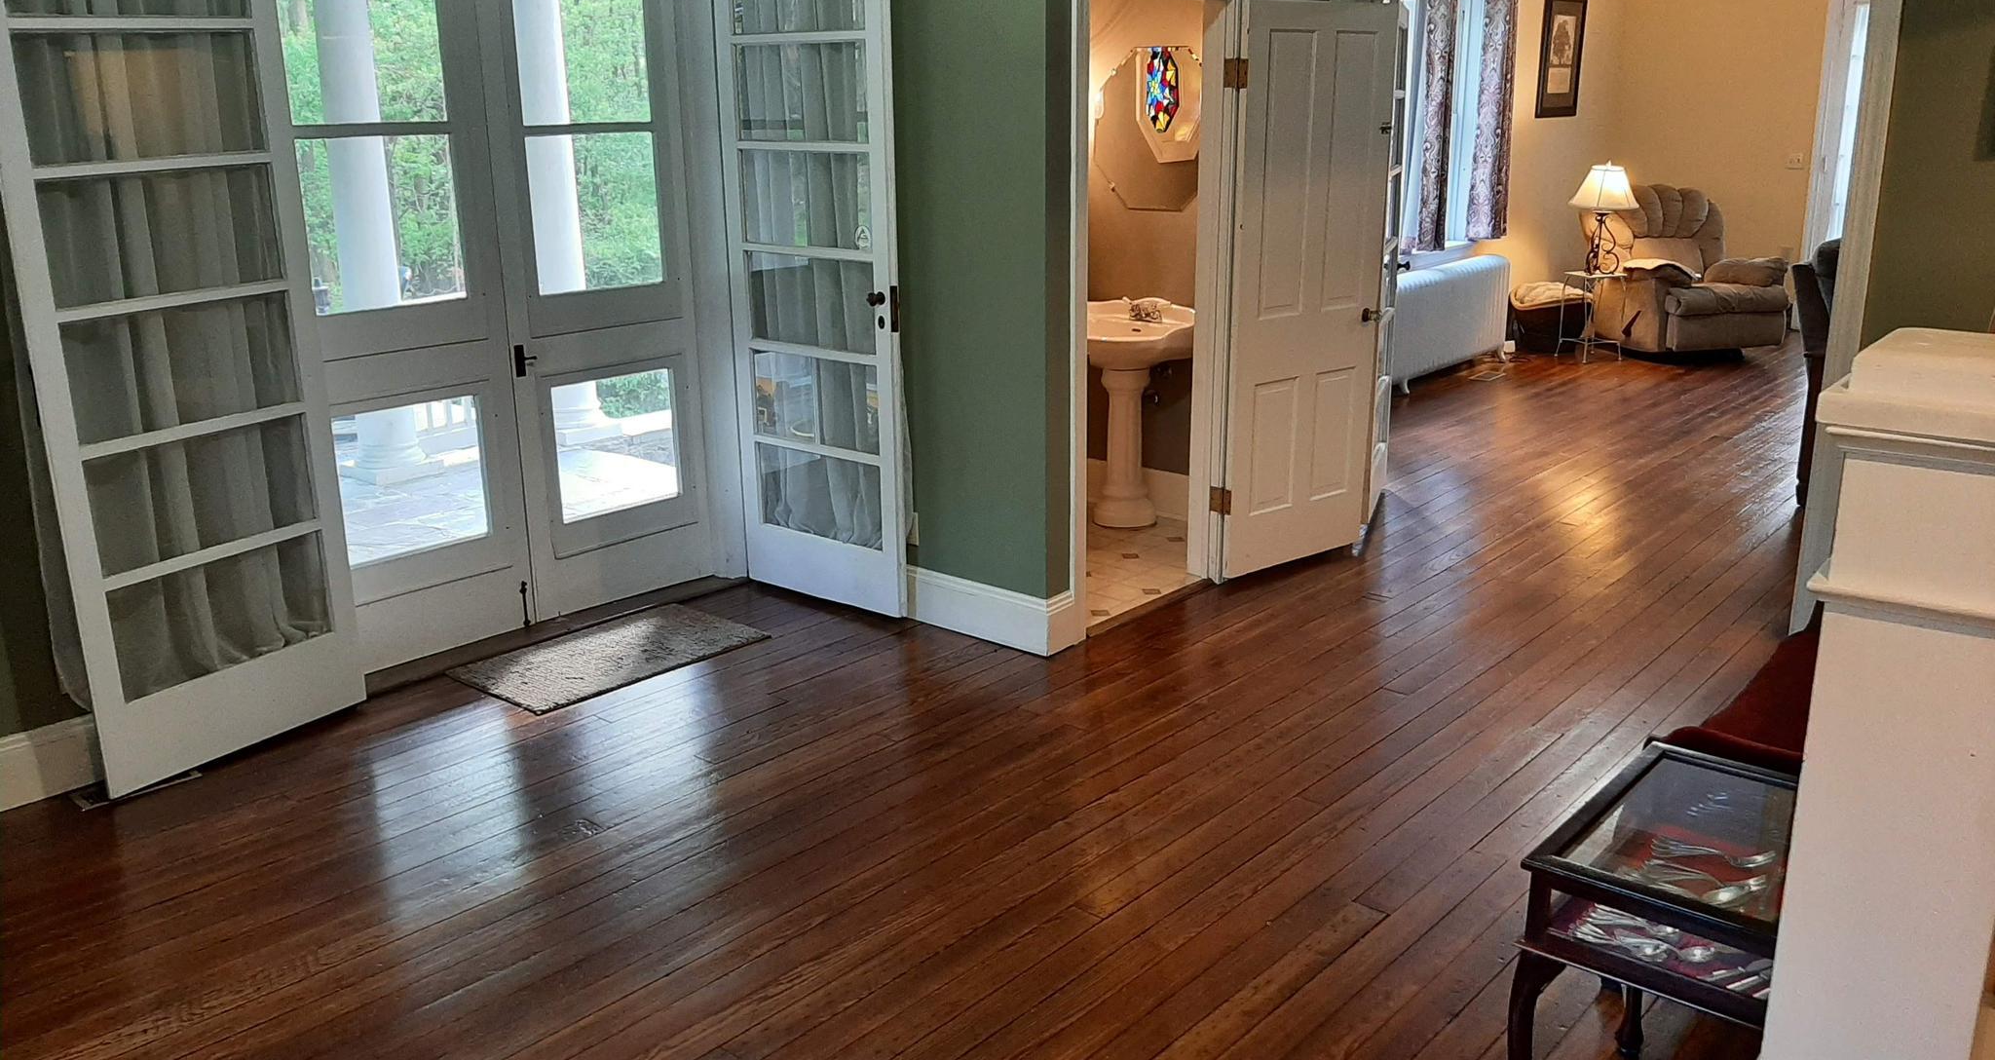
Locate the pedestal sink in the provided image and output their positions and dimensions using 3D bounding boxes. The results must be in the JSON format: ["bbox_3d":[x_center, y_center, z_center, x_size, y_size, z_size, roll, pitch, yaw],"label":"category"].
[{"bbox_3d":[0.462,-0.447,6.171,0.580,0.880,0.500,13,21,40],"label":"pedestal sink"}]

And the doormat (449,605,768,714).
[{"bbox_3d":[-1.241,0.396,4.856,0.492,0.016,0.866,13,21,40],"label":"doormat"}]

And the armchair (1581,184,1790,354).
[{"bbox_3d":[4.667,-1.710,10.087,0.930,1.070,0.930,-4,16,-12],"label":"armchair"}]

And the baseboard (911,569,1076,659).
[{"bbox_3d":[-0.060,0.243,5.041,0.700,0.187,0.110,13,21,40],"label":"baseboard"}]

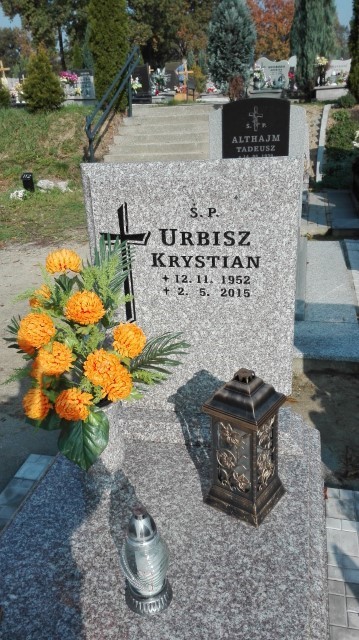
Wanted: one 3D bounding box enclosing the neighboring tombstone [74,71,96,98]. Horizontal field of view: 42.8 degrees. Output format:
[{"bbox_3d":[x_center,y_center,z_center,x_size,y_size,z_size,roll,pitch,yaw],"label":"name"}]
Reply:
[{"bbox_3d":[-2.552,-6.312,12.300,0.640,0.760,0.120,-4,21,-3],"label":"neighboring tombstone"}]

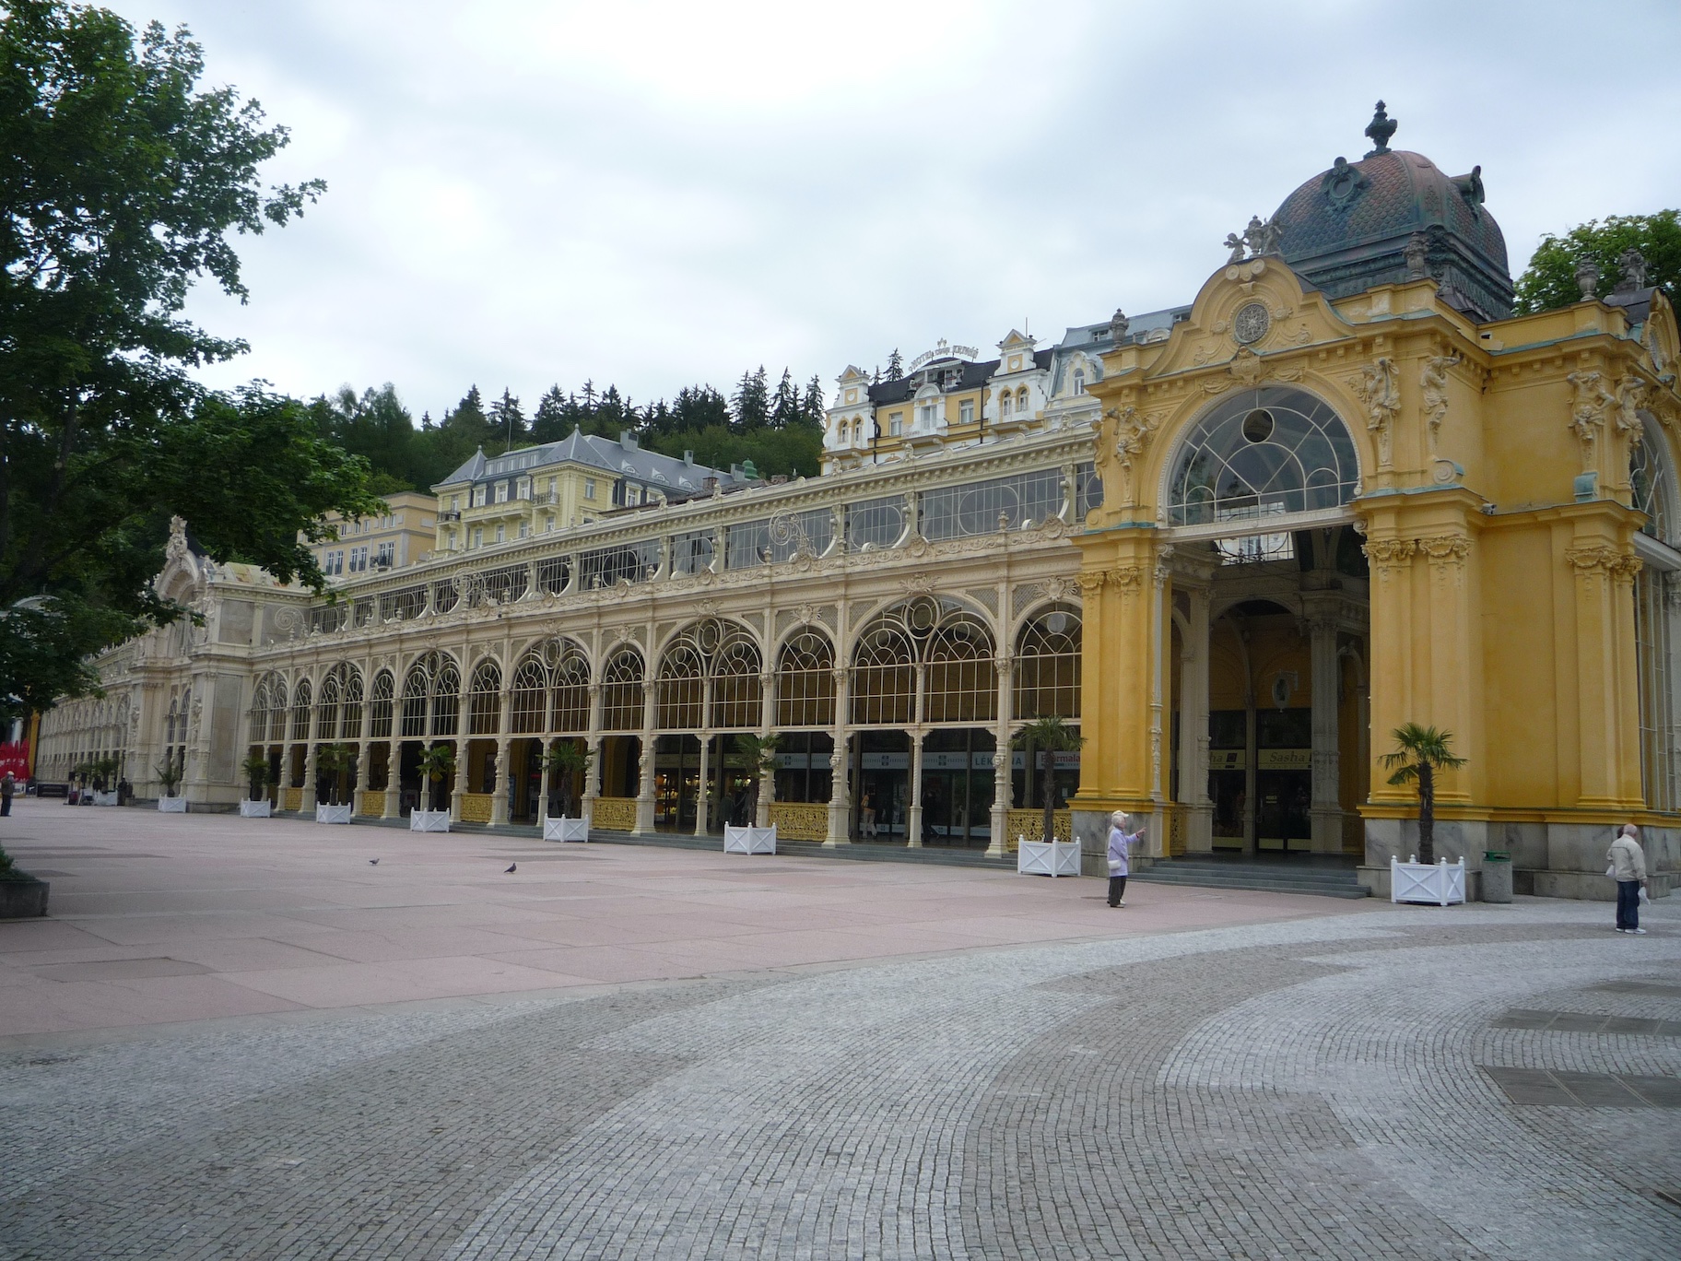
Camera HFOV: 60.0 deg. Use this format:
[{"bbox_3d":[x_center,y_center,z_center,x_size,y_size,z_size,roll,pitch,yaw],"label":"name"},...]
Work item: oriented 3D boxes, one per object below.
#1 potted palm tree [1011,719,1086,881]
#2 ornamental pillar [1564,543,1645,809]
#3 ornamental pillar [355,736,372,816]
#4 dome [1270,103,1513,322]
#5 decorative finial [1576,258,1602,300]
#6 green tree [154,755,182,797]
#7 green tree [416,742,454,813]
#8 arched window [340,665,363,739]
[{"bbox_3d":[4.939,3.910,34.369,1.650,3.703,1.650,-5,-10,45],"label":"potted palm tree"},{"bbox_3d":[15.887,0.884,30.313,1.300,5.599,0.900,-4,-10,43],"label":"ornamental pillar"},{"bbox_3d":[-24.098,7.444,73.600,0.650,3.900,0.620,8,-10,-42],"label":"ornamental pillar"},{"bbox_3d":[16.036,-12.297,43.096,5.500,7.080,5.500,-5,-10,43],"label":"dome"},{"bbox_3d":[17.337,-8.141,33.800,0.600,1.080,0.600,-5,-10,45],"label":"decorative finial"},{"bbox_3d":[-40.294,8.736,87.300,1.600,2.600,1.650,8,-9,-42],"label":"green tree"},{"bbox_3d":[-16.956,6.163,61.077,1.521,2.789,1.475,-5,-10,43],"label":"green tree"},{"bbox_3d":[-25.030,3.699,74.600,0.220,3.720,2.600,8,-10,-42],"label":"arched window"}]

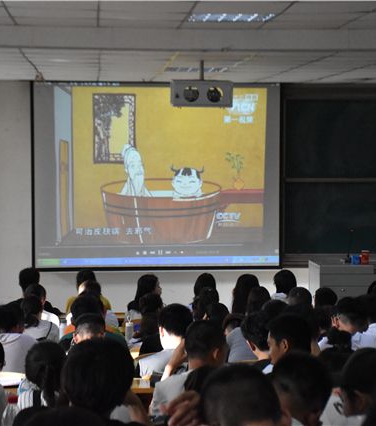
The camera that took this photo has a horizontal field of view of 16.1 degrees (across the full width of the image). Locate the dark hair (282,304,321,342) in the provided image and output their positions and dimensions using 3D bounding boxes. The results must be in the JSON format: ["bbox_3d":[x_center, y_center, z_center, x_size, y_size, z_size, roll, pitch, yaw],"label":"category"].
[{"bbox_3d":[0.639,0.616,7.500,0.200,0.220,0.230,1,3,16],"label":"dark hair"}]

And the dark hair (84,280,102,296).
[{"bbox_3d":[-0.760,0.626,10.500,0.172,0.200,0.205,-1,4,-11],"label":"dark hair"}]

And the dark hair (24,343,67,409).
[{"bbox_3d":[-0.577,0.654,5.400,0.172,0.250,0.220,0,4,-3],"label":"dark hair"}]

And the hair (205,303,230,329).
[{"bbox_3d":[0.221,0.769,10.000,0.180,0.200,0.200,0,-2,-9],"label":"hair"}]

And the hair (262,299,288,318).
[{"bbox_3d":[0.627,0.688,9.500,0.185,0.210,0.215,0,3,-12],"label":"hair"}]

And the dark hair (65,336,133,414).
[{"bbox_3d":[-0.242,0.442,3.600,0.190,0.215,0.220,0,4,-3],"label":"dark hair"}]

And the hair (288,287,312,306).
[{"bbox_3d":[0.794,0.600,9.400,0.170,0.190,0.200,0,3,-9],"label":"hair"}]

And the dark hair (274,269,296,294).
[{"bbox_3d":[0.874,0.614,11.950,0.200,0.235,0.220,-2,4,-34],"label":"dark hair"}]

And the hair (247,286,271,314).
[{"bbox_3d":[0.586,0.735,11.000,0.190,0.270,0.210,0,3,-4],"label":"hair"}]

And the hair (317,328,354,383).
[{"bbox_3d":[0.604,0.579,5.400,0.175,0.230,0.220,0,4,-5],"label":"hair"}]

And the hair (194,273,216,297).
[{"bbox_3d":[0.157,0.651,11.800,0.190,0.260,0.220,0,3,-4],"label":"hair"}]

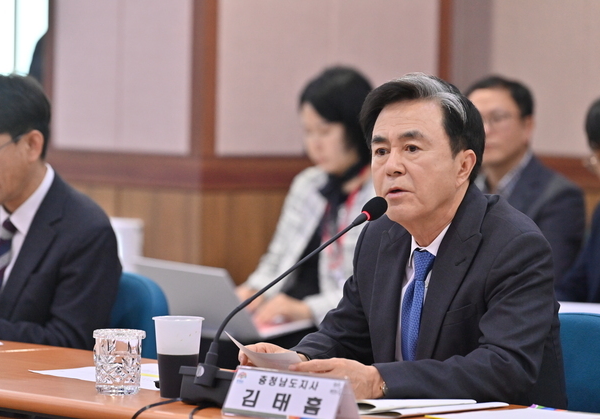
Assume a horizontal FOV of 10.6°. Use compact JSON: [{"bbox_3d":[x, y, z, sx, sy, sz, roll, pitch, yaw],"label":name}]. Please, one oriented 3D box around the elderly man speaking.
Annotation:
[{"bbox_3d":[0.210,0.395,5.596,0.660,1.260,0.540,-1,3,-44],"label":"elderly man speaking"}]

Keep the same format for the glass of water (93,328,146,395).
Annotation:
[{"bbox_3d":[-0.298,0.251,5.347,0.086,0.102,0.086,1,2,0],"label":"glass of water"}]

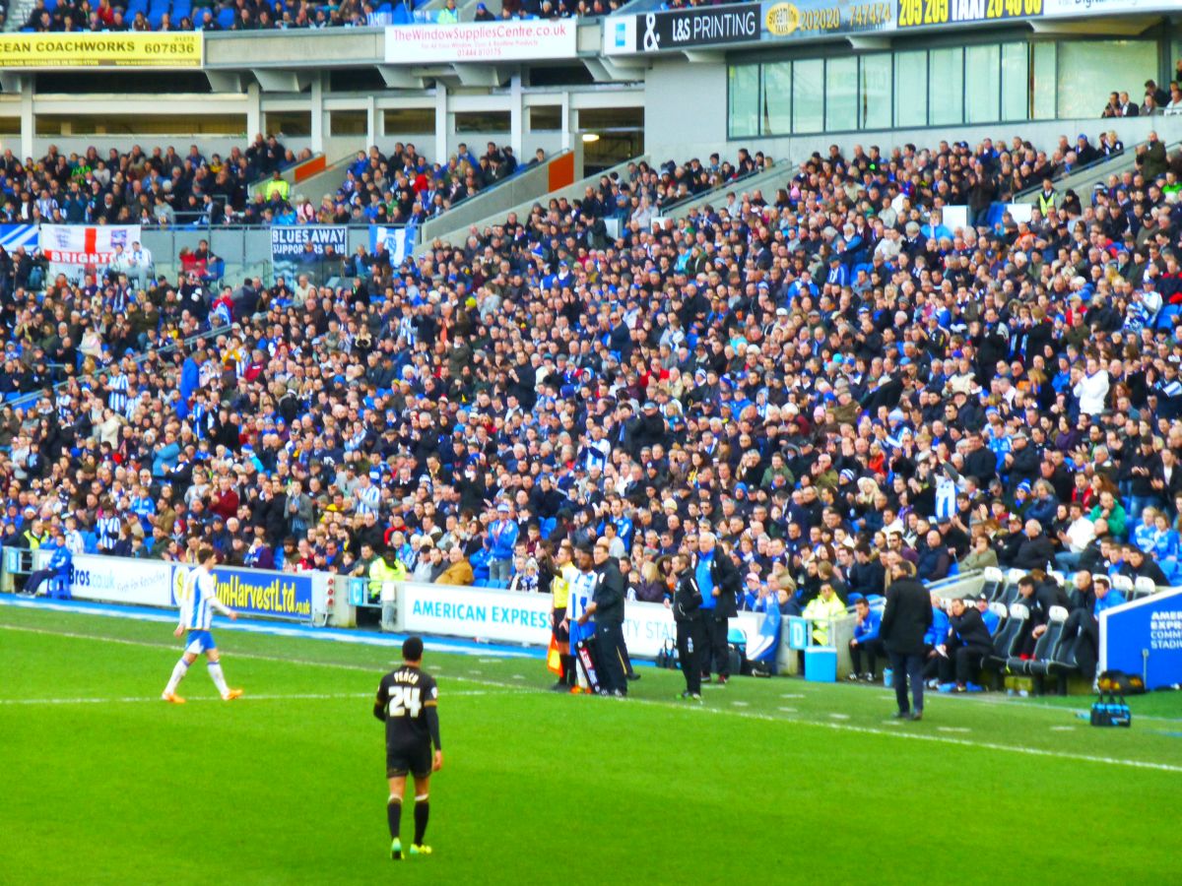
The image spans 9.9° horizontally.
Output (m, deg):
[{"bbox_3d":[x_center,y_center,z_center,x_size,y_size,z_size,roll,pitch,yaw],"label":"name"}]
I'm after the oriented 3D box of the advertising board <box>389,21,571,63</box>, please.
[{"bbox_3d":[-2.609,-9.463,160.000,5.850,0.860,0.100,1,1,40],"label":"advertising board"}]

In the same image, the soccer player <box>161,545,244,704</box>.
[{"bbox_3d":[-4.644,2.160,81.200,0.900,1.840,0.520,0,1,-23],"label":"soccer player"}]

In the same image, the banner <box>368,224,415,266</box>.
[{"bbox_3d":[-4.565,-4.520,156.300,1.120,0.990,0.080,1,1,24],"label":"banner"}]

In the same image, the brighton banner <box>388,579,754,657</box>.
[{"bbox_3d":[-0.312,2.527,95.572,0.100,0.740,12.720,0,1,-24],"label":"brighton banner"}]

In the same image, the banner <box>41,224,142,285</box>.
[{"bbox_3d":[-11.720,-4.379,159.000,2.420,1.500,0.080,0,1,15],"label":"banner"}]

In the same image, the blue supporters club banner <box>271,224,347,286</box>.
[{"bbox_3d":[-6.521,-4.298,157.300,1.840,1.500,0.080,0,1,20],"label":"blue supporters club banner"}]

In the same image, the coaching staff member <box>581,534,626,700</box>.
[{"bbox_3d":[0.175,2.165,83.200,0.480,1.830,0.520,0,1,-20],"label":"coaching staff member"}]

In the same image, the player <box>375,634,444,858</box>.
[{"bbox_3d":[-1.522,2.535,56.600,0.560,1.830,0.450,0,1,13],"label":"player"}]

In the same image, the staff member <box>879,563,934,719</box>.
[{"bbox_3d":[3.633,2.273,78.200,0.570,1.820,0.400,0,1,-25],"label":"staff member"}]

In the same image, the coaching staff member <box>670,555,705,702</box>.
[{"bbox_3d":[1.173,2.227,82.600,0.360,1.760,0.460,0,1,-29],"label":"coaching staff member"}]

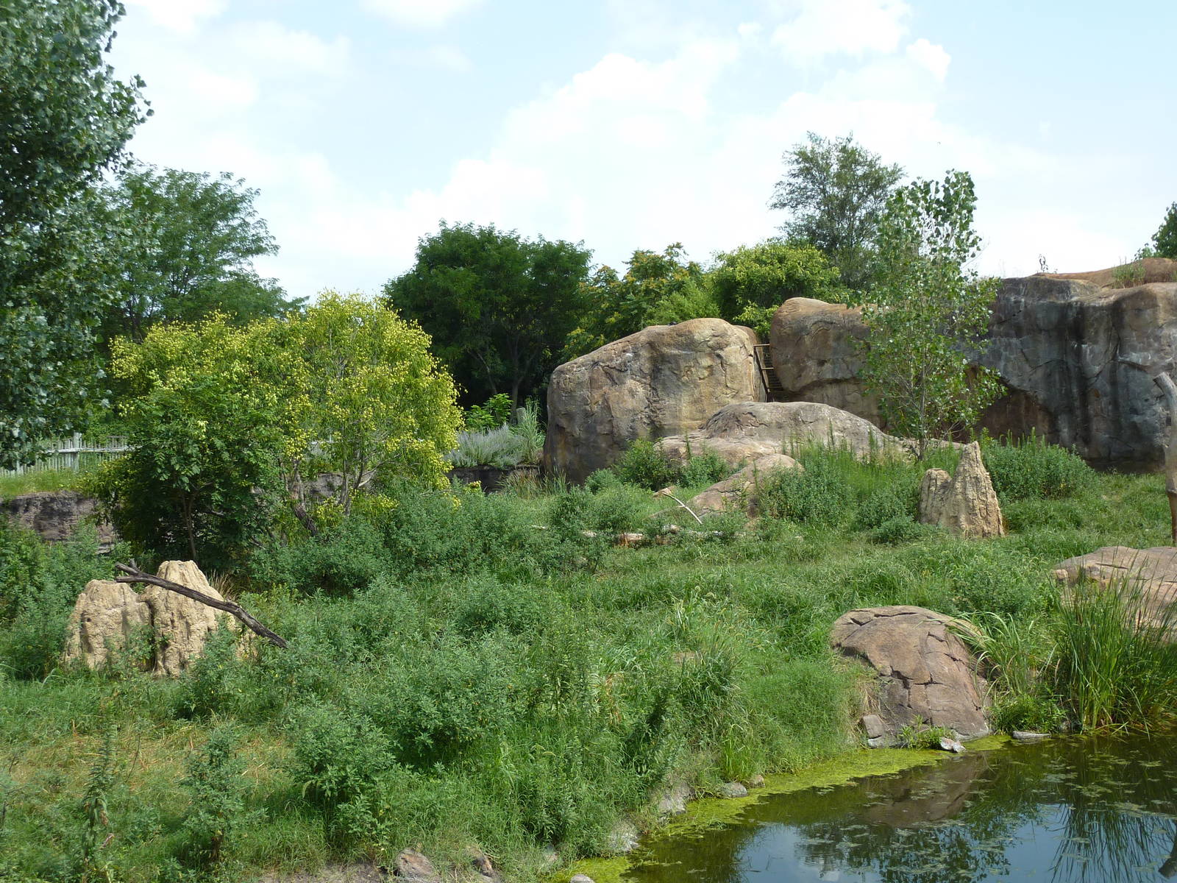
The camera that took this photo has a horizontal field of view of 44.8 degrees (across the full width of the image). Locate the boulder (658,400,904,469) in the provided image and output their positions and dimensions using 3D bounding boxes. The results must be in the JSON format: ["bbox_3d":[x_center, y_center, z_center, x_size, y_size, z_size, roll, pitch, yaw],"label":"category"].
[{"bbox_3d":[4.530,-0.043,33.500,5.640,1.800,3.600,0,1,0],"label":"boulder"}]

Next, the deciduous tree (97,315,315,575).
[{"bbox_3d":[-6.398,0.023,23.800,3.450,4.200,3.300,-1,1,0],"label":"deciduous tree"}]

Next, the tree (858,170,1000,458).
[{"bbox_3d":[7.873,-2.932,33.000,3.210,6.560,3.100,0,1,0],"label":"tree"}]

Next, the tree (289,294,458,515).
[{"bbox_3d":[-3.884,-0.536,26.000,3.070,4.280,3.100,0,1,0],"label":"tree"}]

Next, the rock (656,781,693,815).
[{"bbox_3d":[0.753,3.119,12.500,0.340,0.280,0.320,-1,1,0],"label":"rock"}]

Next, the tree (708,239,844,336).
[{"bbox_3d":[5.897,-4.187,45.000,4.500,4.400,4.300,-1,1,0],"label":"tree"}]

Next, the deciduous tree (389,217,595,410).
[{"bbox_3d":[-3.314,-3.889,47.000,6.900,6.500,6.600,-1,1,0],"label":"deciduous tree"}]

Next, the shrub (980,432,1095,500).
[{"bbox_3d":[10.086,0.587,32.000,2.460,1.530,2.100,0,1,0],"label":"shrub"}]

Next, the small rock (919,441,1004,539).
[{"bbox_3d":[6.058,0.799,23.200,1.400,1.550,1.150,-1,1,0],"label":"small rock"}]

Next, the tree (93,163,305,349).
[{"bbox_3d":[-13.120,-4.992,48.000,7.200,8.400,7.000,-1,1,0],"label":"tree"}]

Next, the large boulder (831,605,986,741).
[{"bbox_3d":[3.589,2.595,15.900,1.800,1.350,1.800,-1,1,0],"label":"large boulder"}]

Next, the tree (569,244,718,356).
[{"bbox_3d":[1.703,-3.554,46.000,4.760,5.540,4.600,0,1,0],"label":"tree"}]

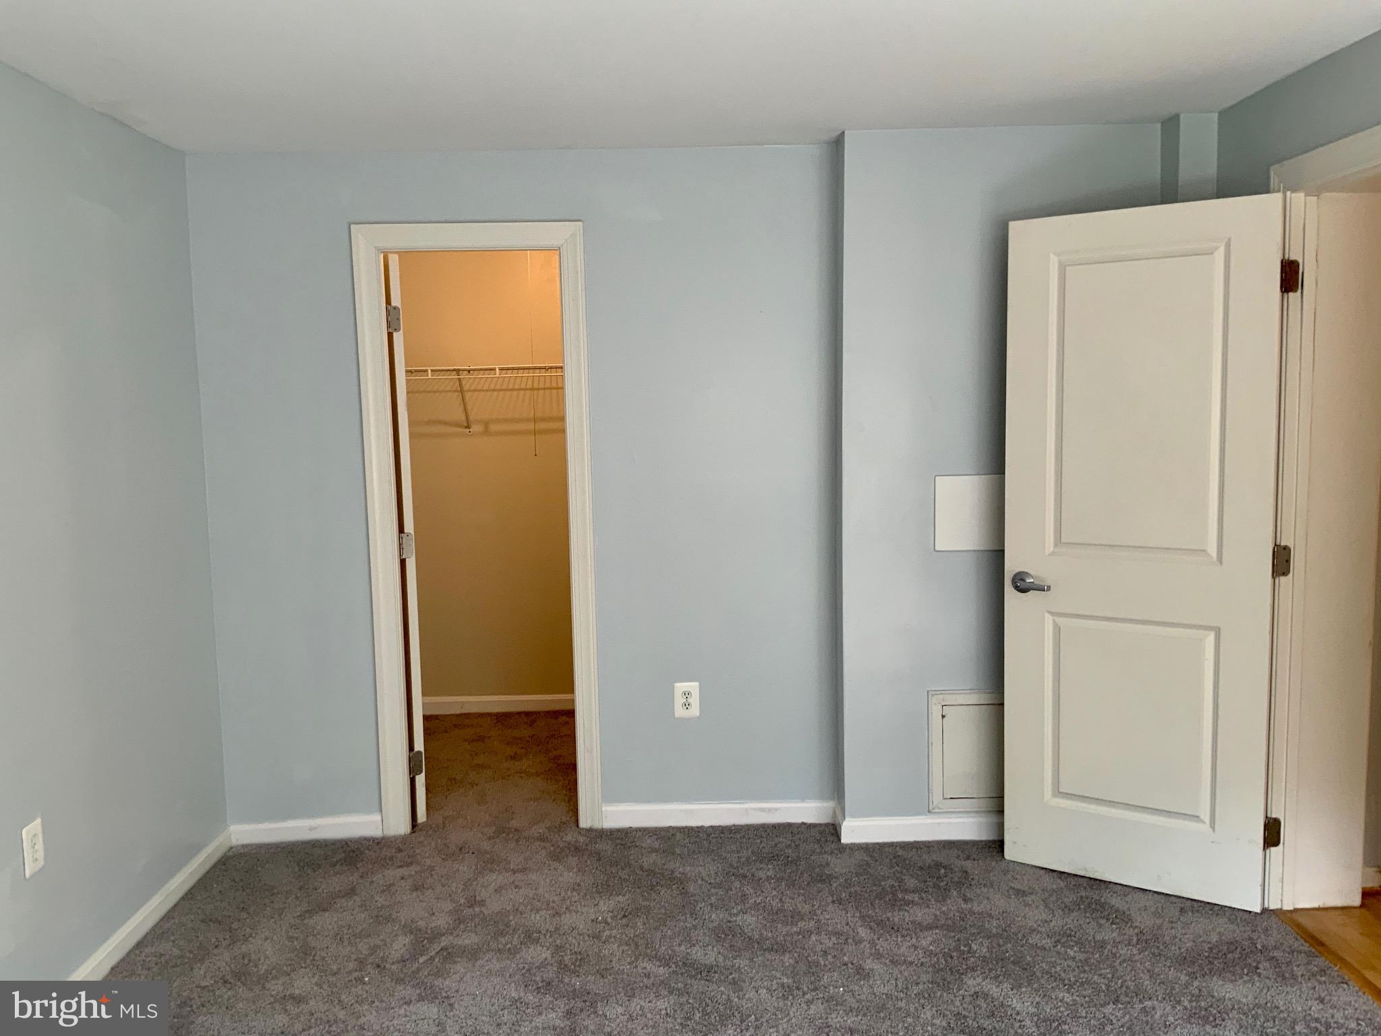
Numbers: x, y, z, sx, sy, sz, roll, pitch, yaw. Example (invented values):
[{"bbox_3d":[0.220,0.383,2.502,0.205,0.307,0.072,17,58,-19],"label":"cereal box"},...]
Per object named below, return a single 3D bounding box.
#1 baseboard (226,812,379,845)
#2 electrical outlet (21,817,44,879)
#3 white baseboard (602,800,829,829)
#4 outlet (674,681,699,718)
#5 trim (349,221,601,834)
[{"bbox_3d":[-1.377,1.122,4.159,0.542,0.077,0.016,-2,6,-2],"label":"baseboard"},{"bbox_3d":[-1.659,0.833,2.924,0.008,0.127,0.083,-1,6,-1],"label":"electrical outlet"},{"bbox_3d":[0.107,1.078,4.218,0.856,0.091,0.016,-2,6,-2],"label":"white baseboard"},{"bbox_3d":[-0.012,0.658,4.172,0.088,0.136,0.008,-2,6,-2],"label":"outlet"},{"bbox_3d":[-0.739,0.060,4.129,0.784,2.158,0.130,-2,6,-2],"label":"trim"}]

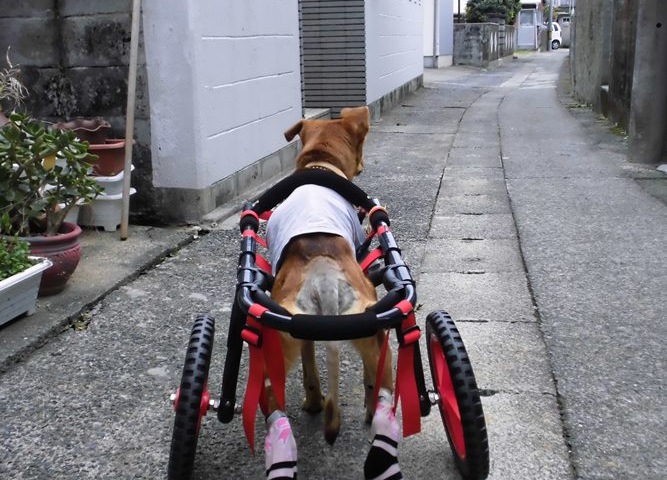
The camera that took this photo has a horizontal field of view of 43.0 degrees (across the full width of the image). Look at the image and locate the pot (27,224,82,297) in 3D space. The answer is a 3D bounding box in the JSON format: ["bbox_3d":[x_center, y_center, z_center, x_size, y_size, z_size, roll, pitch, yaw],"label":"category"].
[{"bbox_3d":[-0.962,0.062,2.729,0.315,0.190,0.315,-1,14,0],"label":"pot"}]

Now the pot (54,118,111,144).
[{"bbox_3d":[-1.006,-0.381,3.420,0.235,0.190,0.235,-1,14,0],"label":"pot"}]

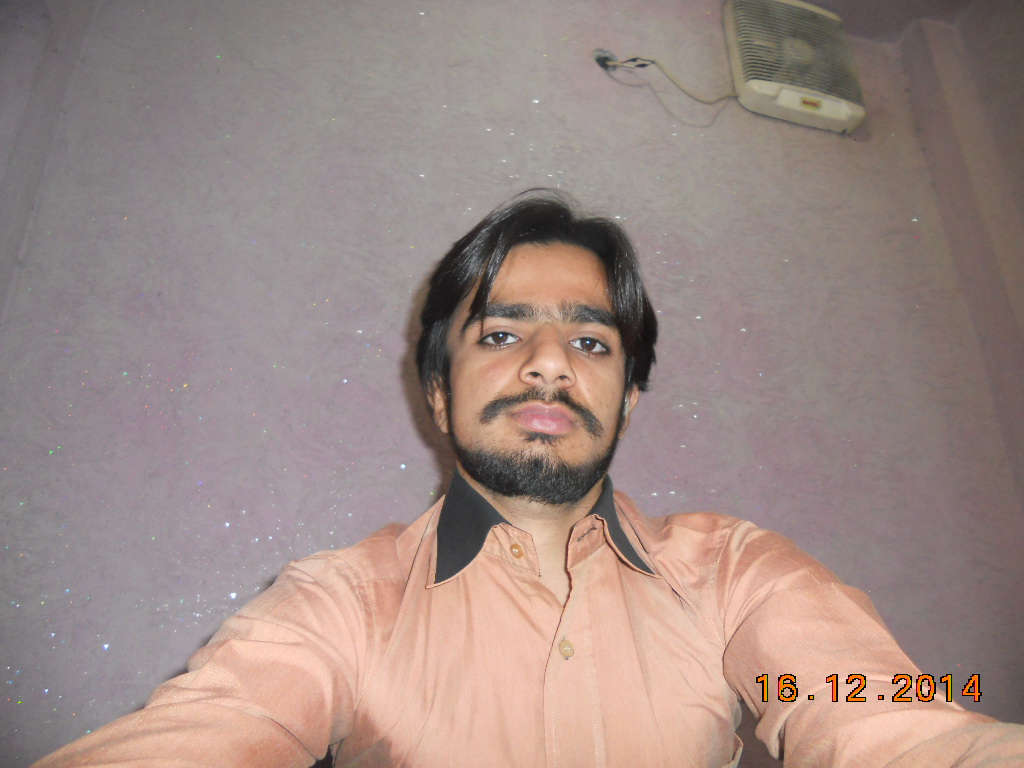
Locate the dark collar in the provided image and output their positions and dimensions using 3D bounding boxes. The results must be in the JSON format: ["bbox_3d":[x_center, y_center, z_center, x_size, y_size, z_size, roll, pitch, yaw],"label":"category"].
[{"bbox_3d":[0.018,0.112,0.660,0.168,0.105,0.140,3,-18,-3],"label":"dark collar"}]

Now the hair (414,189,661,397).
[{"bbox_3d":[0.015,-0.054,0.688,0.200,0.198,0.192,3,-13,-5],"label":"hair"}]

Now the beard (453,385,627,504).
[{"bbox_3d":[0.019,0.050,0.590,0.134,0.085,0.083,3,-13,-5],"label":"beard"}]

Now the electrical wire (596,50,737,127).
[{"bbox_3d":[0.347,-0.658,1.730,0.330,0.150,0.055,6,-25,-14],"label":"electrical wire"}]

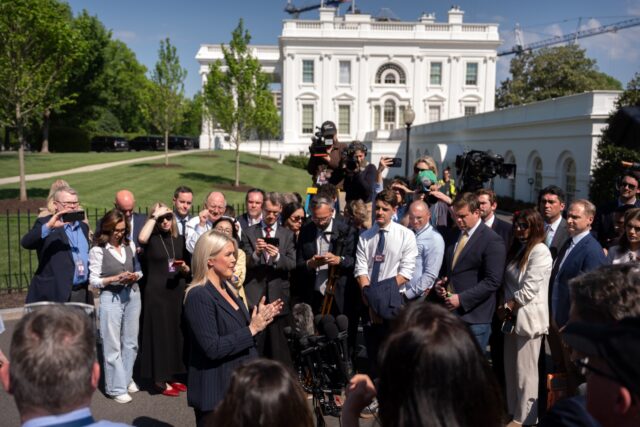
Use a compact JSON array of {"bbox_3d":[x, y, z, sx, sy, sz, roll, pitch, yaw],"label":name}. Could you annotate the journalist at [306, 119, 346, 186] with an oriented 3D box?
[{"bbox_3d":[0.109,-0.073,5.900,0.600,1.780,0.500,3,7,20],"label":"journalist"}]

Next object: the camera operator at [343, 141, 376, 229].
[{"bbox_3d":[0.406,0.130,5.700,0.580,1.700,0.500,4,7,27],"label":"camera operator"}]

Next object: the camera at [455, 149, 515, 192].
[{"bbox_3d":[1.655,-0.409,5.689,0.580,0.420,0.300,3,7,25],"label":"camera"}]

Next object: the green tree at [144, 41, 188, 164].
[{"bbox_3d":[-9.943,-7.120,36.500,3.000,8.300,3.000,0,6,0],"label":"green tree"}]

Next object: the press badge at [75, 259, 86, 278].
[{"bbox_3d":[-2.035,0.460,4.836,0.080,0.160,0.020,-5,8,-38],"label":"press badge"}]

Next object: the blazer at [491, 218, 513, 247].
[{"bbox_3d":[1.445,0.409,4.850,0.490,0.780,0.300,5,8,33],"label":"blazer"}]

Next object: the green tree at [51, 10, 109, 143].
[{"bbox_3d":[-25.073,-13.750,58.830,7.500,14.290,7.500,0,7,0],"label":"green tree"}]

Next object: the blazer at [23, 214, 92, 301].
[{"bbox_3d":[-2.283,0.399,4.930,0.540,0.780,0.420,-6,9,-44],"label":"blazer"}]

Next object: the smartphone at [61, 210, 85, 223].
[{"bbox_3d":[-1.950,0.024,4.500,0.163,0.078,0.010,-6,3,-27],"label":"smartphone"}]

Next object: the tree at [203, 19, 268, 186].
[{"bbox_3d":[-3.179,-4.192,21.665,2.500,6.300,2.500,0,7,0],"label":"tree"}]

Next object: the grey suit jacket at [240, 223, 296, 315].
[{"bbox_3d":[-0.435,0.466,4.805,0.490,0.790,0.380,0,7,-3],"label":"grey suit jacket"}]

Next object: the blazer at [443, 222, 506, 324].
[{"bbox_3d":[1.189,0.443,4.350,0.340,0.790,0.490,-5,8,-38],"label":"blazer"}]

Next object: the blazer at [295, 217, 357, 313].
[{"bbox_3d":[0.046,0.432,4.731,0.520,0.820,0.400,1,7,6],"label":"blazer"}]

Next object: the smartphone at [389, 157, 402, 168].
[{"bbox_3d":[0.620,-0.430,4.800,0.155,0.076,0.010,0,0,18],"label":"smartphone"}]

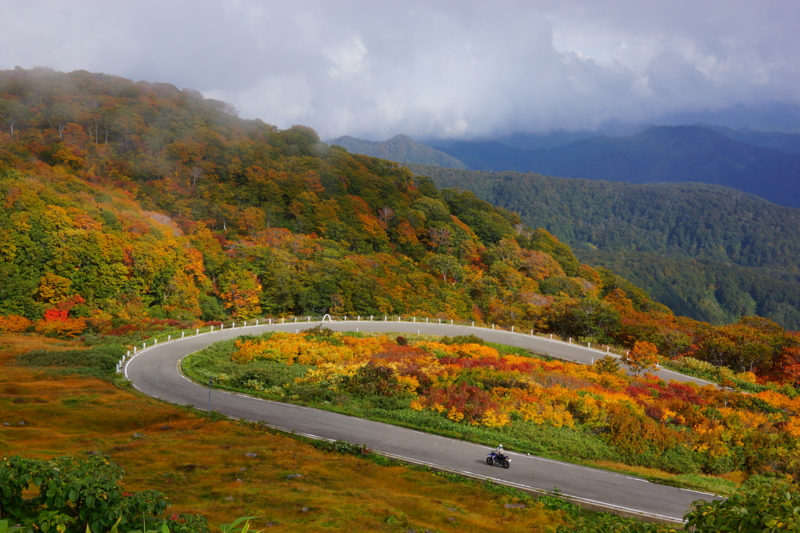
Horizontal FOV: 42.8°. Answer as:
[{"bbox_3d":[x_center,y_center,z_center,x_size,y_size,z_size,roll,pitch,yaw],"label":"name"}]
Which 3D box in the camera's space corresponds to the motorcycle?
[{"bbox_3d":[7.654,14.901,78.916,2.120,1.180,0.820,7,9,30],"label":"motorcycle"}]

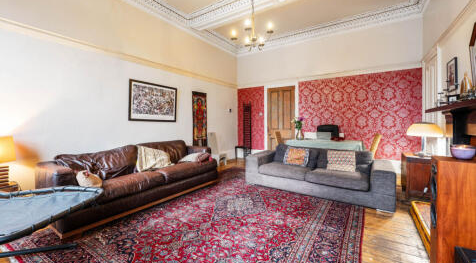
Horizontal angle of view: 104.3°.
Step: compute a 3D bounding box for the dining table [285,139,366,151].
[{"bbox_3d":[1.806,0.563,4.056,1.450,0.740,0.820,1,3,31],"label":"dining table"}]

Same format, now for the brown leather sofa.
[{"bbox_3d":[-1.443,0.598,2.984,0.970,0.790,2.320,2,3,35],"label":"brown leather sofa"}]

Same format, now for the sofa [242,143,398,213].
[{"bbox_3d":[1.288,0.634,3.183,2.090,0.680,0.970,1,3,32],"label":"sofa"}]

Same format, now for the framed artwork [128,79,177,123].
[{"bbox_3d":[-1.572,-0.541,3.529,0.030,0.710,0.952,2,3,35],"label":"framed artwork"}]

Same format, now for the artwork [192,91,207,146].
[{"bbox_3d":[-0.912,-0.264,4.476,0.030,1.345,0.447,2,3,35],"label":"artwork"}]

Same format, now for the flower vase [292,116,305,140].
[{"bbox_3d":[1.365,-0.073,4.110,0.290,0.530,0.270,1,3,31],"label":"flower vase"}]

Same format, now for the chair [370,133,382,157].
[{"bbox_3d":[2.465,0.488,3.655,0.560,0.920,0.450,1,3,31],"label":"chair"}]

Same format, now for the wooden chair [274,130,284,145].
[{"bbox_3d":[1.128,0.458,4.459,0.560,0.920,0.450,1,3,31],"label":"wooden chair"}]

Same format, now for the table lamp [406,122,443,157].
[{"bbox_3d":[2.900,0.100,2.858,0.390,0.530,0.390,1,3,32],"label":"table lamp"}]

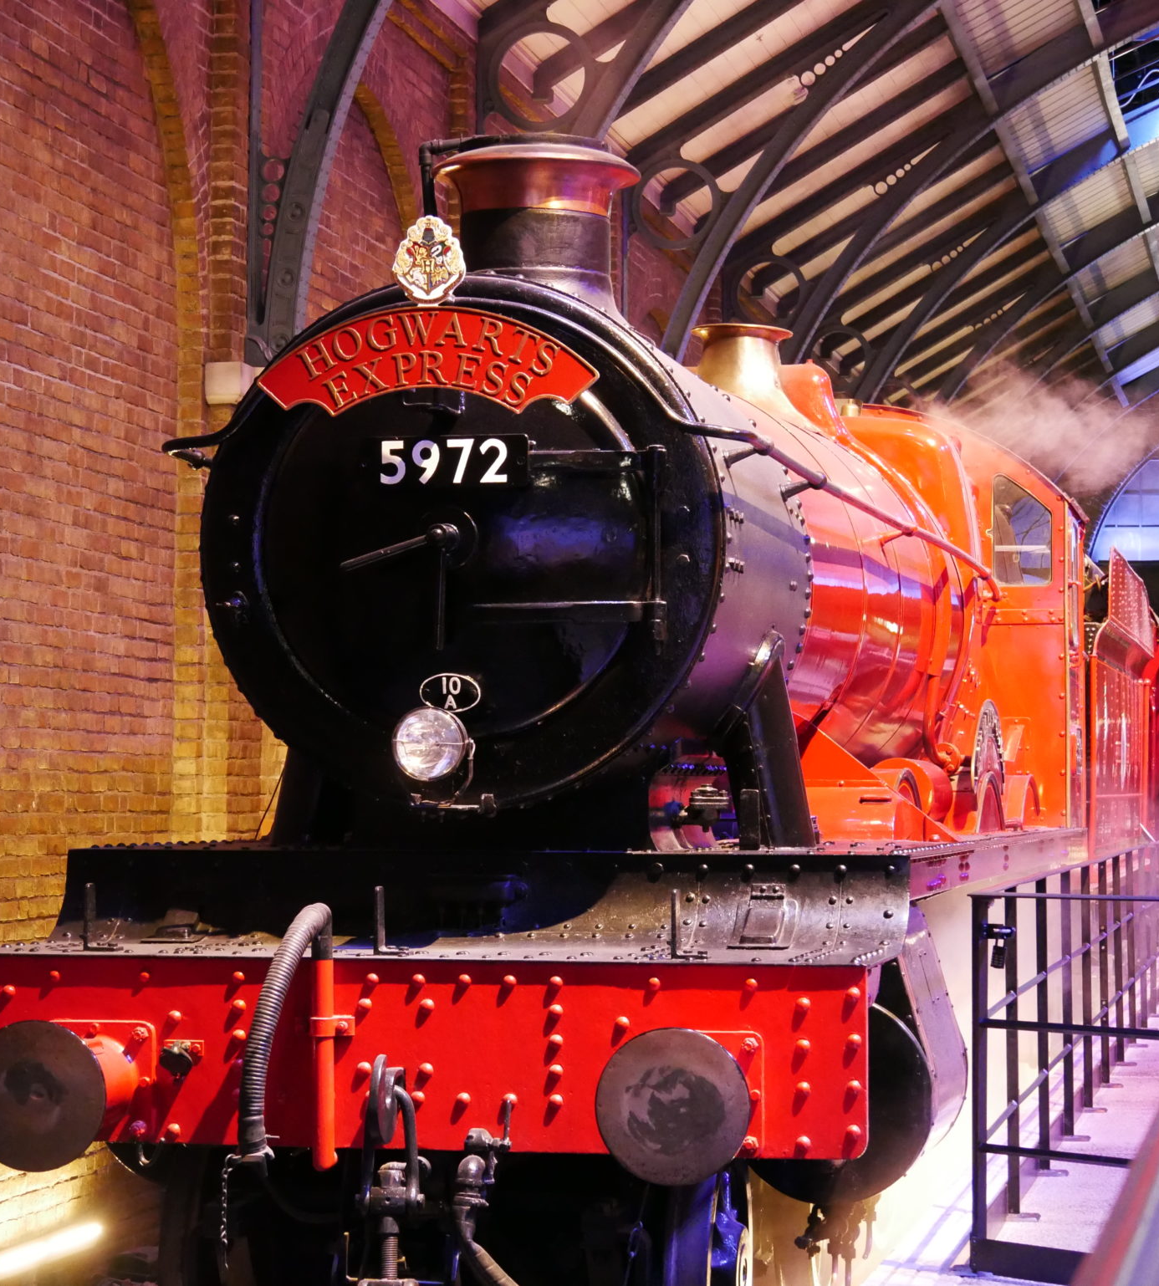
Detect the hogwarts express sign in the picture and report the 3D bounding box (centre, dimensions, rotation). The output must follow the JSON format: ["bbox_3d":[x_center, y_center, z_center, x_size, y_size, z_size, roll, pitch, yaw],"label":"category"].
[{"bbox_3d":[-0.434,-0.828,9.753,1.020,0.315,0.040,0,-3,12],"label":"hogwarts express sign"}]

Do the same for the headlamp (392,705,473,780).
[{"bbox_3d":[-0.421,0.295,9.788,0.215,0.215,0.170,0,-3,12],"label":"headlamp"}]

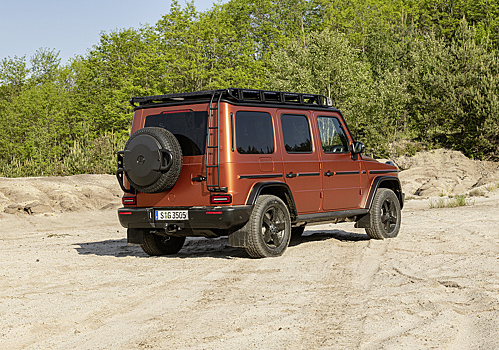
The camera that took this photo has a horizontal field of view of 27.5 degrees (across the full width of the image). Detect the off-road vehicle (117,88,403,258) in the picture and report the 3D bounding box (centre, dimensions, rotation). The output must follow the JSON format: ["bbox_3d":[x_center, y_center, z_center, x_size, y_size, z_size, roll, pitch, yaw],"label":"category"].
[{"bbox_3d":[0.258,-0.019,13.814,2.000,2.060,4.820,-2,0,36],"label":"off-road vehicle"}]

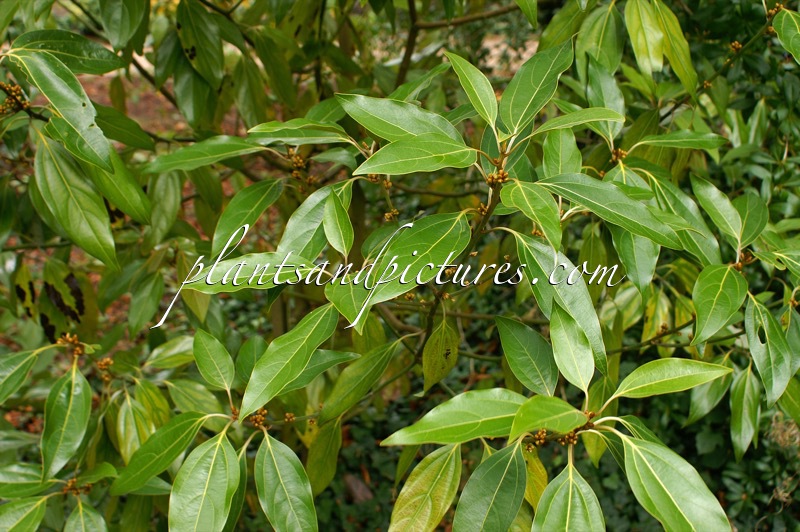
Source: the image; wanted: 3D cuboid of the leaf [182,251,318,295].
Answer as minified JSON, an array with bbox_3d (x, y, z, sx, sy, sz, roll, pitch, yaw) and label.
[{"bbox_3d":[-0.144,0.011,0.910,0.134,0.022,0.047,-8,49,-17],"label":"leaf"}]

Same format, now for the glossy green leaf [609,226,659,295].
[{"bbox_3d":[0.253,-0.020,1.010,0.051,0.113,0.020,-8,-10,-8],"label":"glossy green leaf"}]

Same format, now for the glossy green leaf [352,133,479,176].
[{"bbox_3d":[0.014,-0.102,0.850,0.118,0.015,0.041,-13,43,-20],"label":"glossy green leaf"}]

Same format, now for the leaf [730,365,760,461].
[{"bbox_3d":[0.373,0.158,1.010,0.034,0.105,0.016,11,-11,3],"label":"leaf"}]

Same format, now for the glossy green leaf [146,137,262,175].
[{"bbox_3d":[-0.216,-0.122,1.030,0.132,0.016,0.040,-10,42,0],"label":"glossy green leaf"}]

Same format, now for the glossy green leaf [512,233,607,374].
[{"bbox_3d":[0.158,0.037,0.925,0.052,0.167,0.022,-28,-11,-21],"label":"glossy green leaf"}]

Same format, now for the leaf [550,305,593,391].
[{"bbox_3d":[0.147,0.069,0.800,0.036,0.079,0.014,-12,-15,-15],"label":"leaf"}]

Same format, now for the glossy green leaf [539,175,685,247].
[{"bbox_3d":[0.182,-0.049,0.805,0.134,0.020,0.042,25,53,13],"label":"glossy green leaf"}]

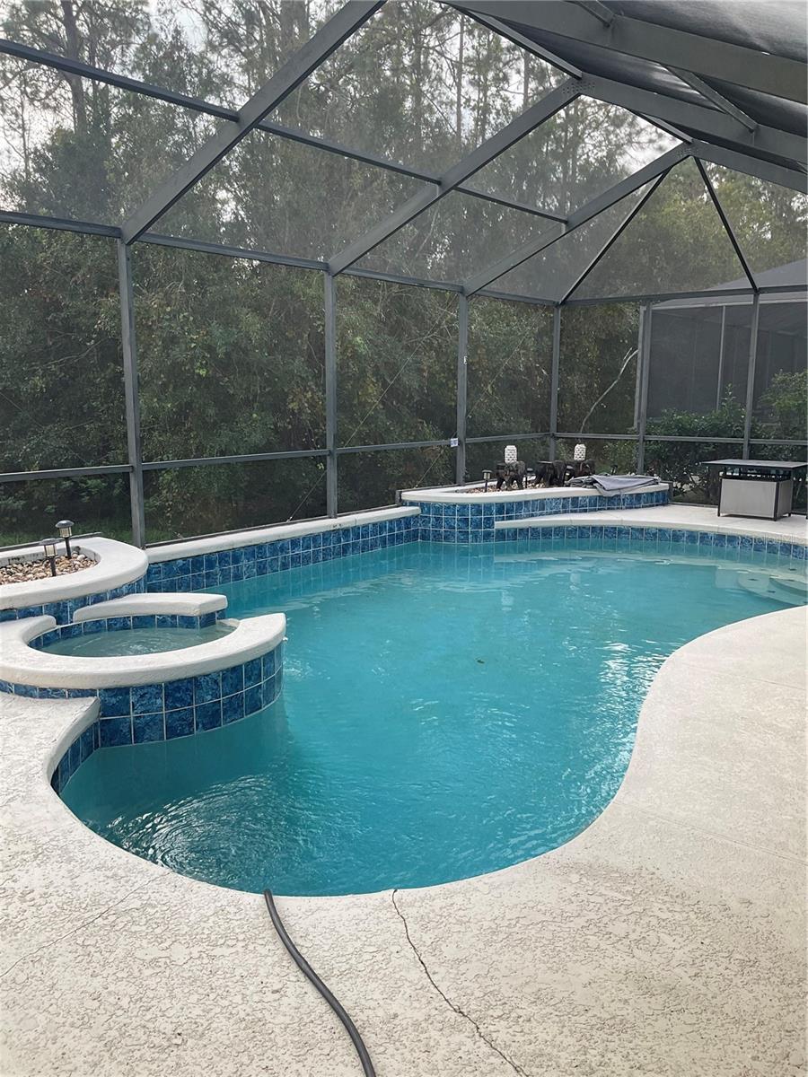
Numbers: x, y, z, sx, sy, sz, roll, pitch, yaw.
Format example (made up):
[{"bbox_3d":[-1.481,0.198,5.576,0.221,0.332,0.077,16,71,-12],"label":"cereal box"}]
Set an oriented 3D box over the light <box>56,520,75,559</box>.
[{"bbox_3d":[-2.503,0.007,6.720,0.127,0.285,0.127,-4,10,-20],"label":"light"}]

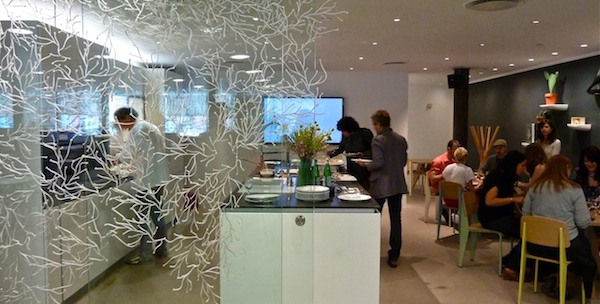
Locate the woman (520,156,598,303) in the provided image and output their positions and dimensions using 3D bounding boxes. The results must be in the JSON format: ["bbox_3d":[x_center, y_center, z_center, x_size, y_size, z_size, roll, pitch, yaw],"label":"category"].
[{"bbox_3d":[2.439,0.717,4.016,0.740,1.340,0.510,-3,5,-35],"label":"woman"}]

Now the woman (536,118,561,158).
[{"bbox_3d":[3.215,0.441,5.641,0.460,1.680,0.320,2,4,25],"label":"woman"}]

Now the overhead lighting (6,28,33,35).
[{"bbox_3d":[-2.832,-1.218,4.393,0.240,0.030,0.240,0,4,0],"label":"overhead lighting"}]

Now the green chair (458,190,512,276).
[{"bbox_3d":[2.043,0.865,4.729,0.490,0.820,0.420,3,5,40],"label":"green chair"}]

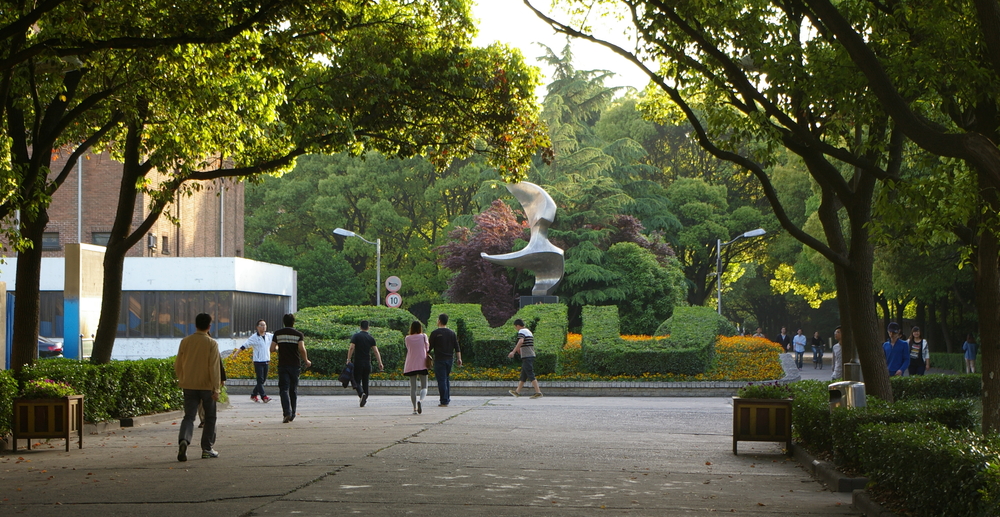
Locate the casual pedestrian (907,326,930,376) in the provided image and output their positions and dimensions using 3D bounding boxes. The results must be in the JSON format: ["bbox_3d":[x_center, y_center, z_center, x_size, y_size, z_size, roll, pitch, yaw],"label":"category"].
[{"bbox_3d":[8.622,2.203,46.953,0.520,1.610,0.400,0,-2,11],"label":"casual pedestrian"}]

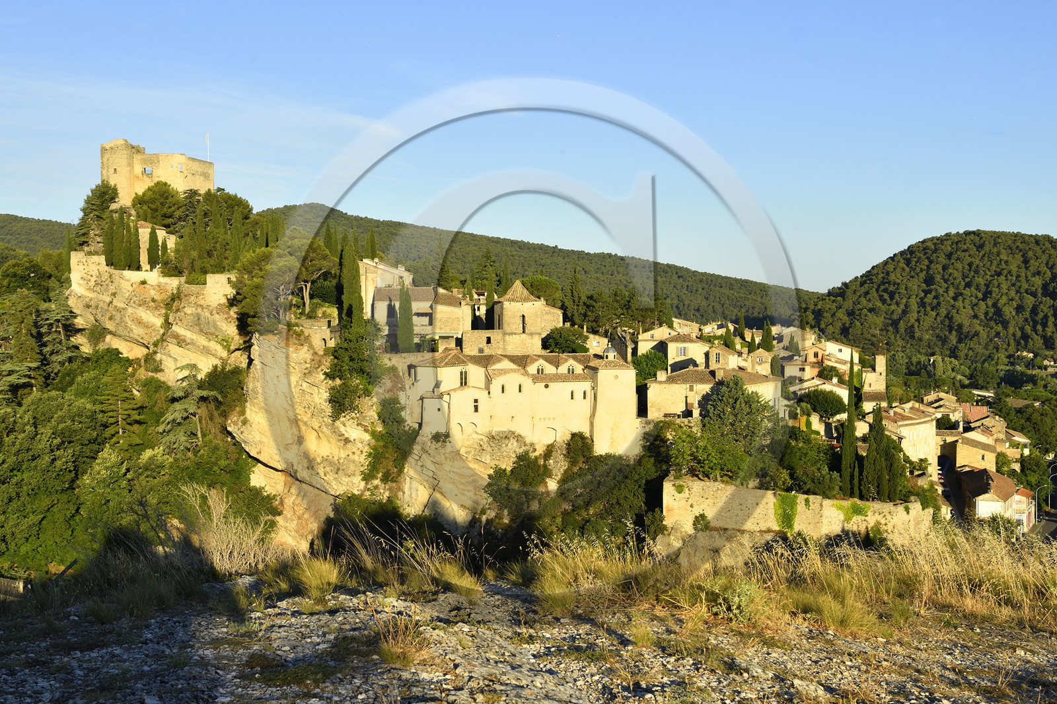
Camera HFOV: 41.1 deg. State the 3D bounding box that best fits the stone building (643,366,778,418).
[{"bbox_3d":[28.300,6.200,215.000,16.500,7.400,12.500,1,2,27],"label":"stone building"}]

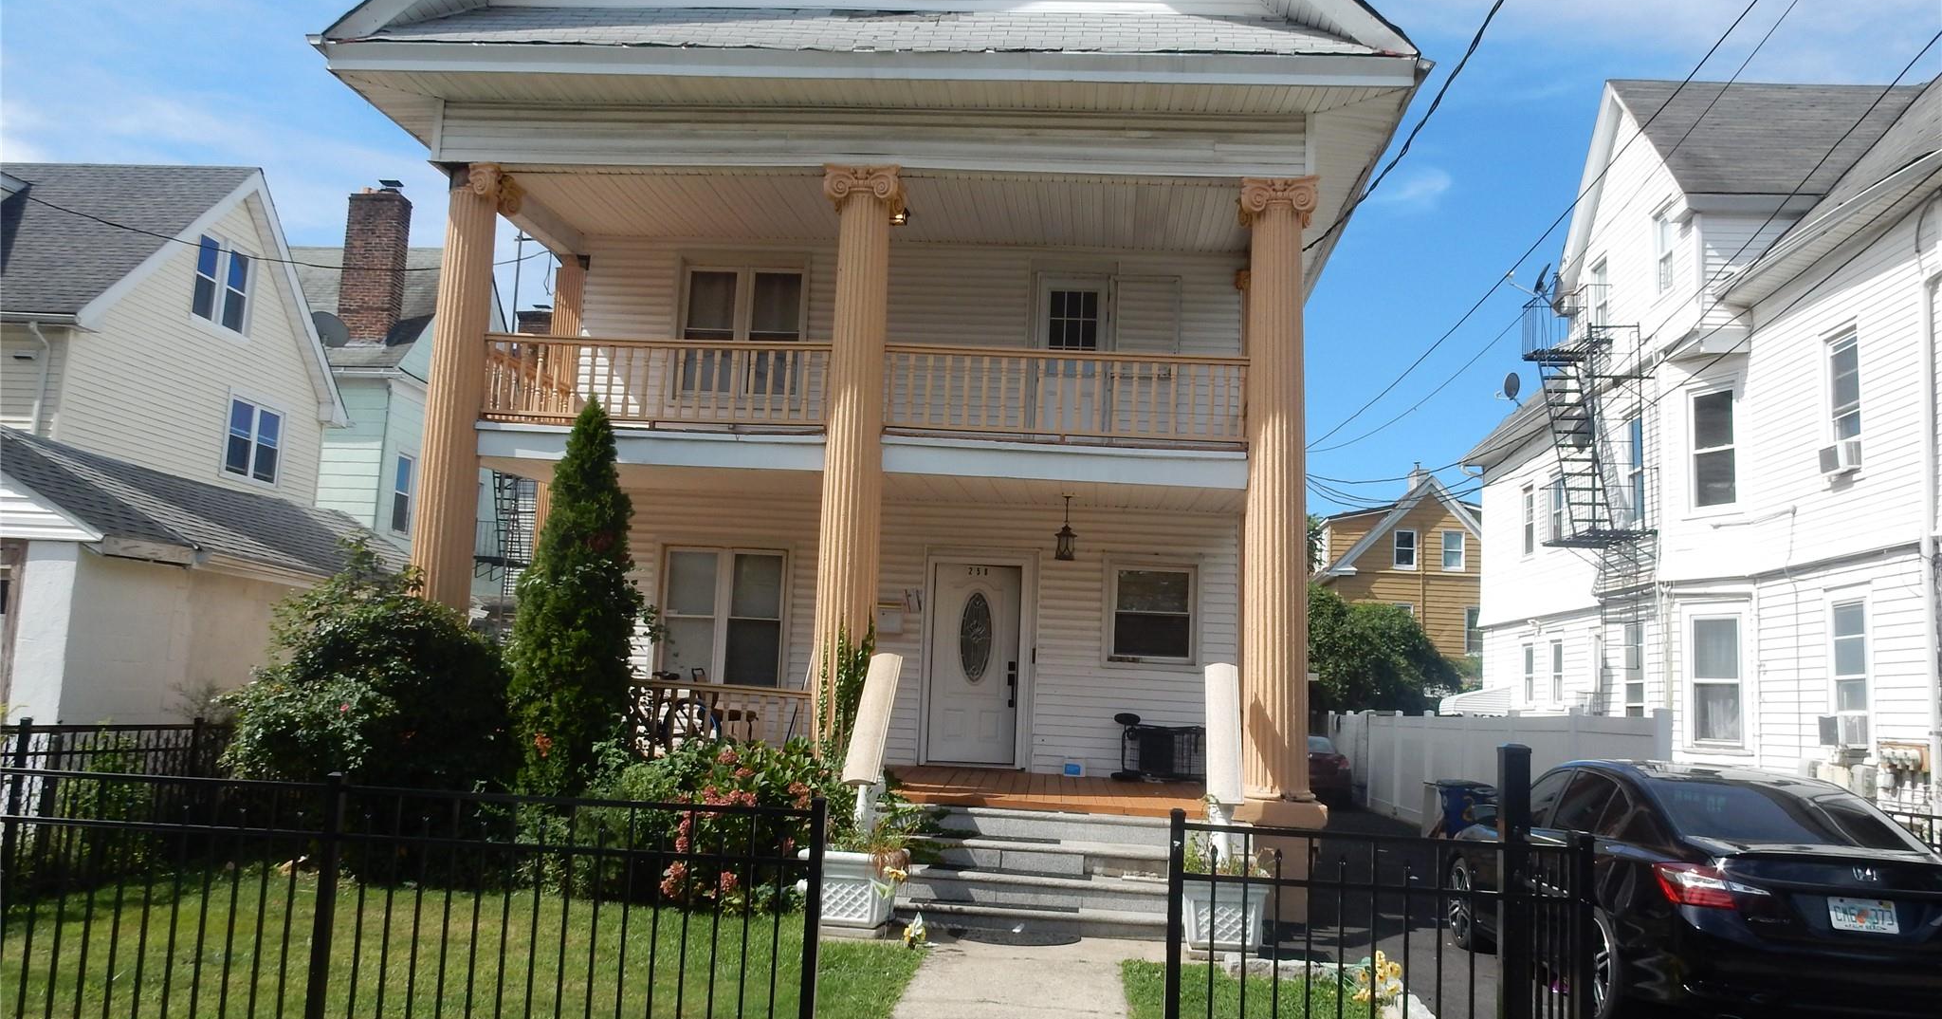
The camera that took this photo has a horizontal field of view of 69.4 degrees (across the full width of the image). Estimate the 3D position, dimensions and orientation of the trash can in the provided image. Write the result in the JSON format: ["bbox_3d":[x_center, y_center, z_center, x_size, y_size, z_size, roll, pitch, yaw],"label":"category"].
[{"bbox_3d":[5.993,3.728,16.644,0.650,1.050,0.760,2,-7,5],"label":"trash can"}]

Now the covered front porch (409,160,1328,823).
[{"bbox_3d":[-0.845,-0.130,13.152,7.650,5.300,3.200,2,-7,5],"label":"covered front porch"}]

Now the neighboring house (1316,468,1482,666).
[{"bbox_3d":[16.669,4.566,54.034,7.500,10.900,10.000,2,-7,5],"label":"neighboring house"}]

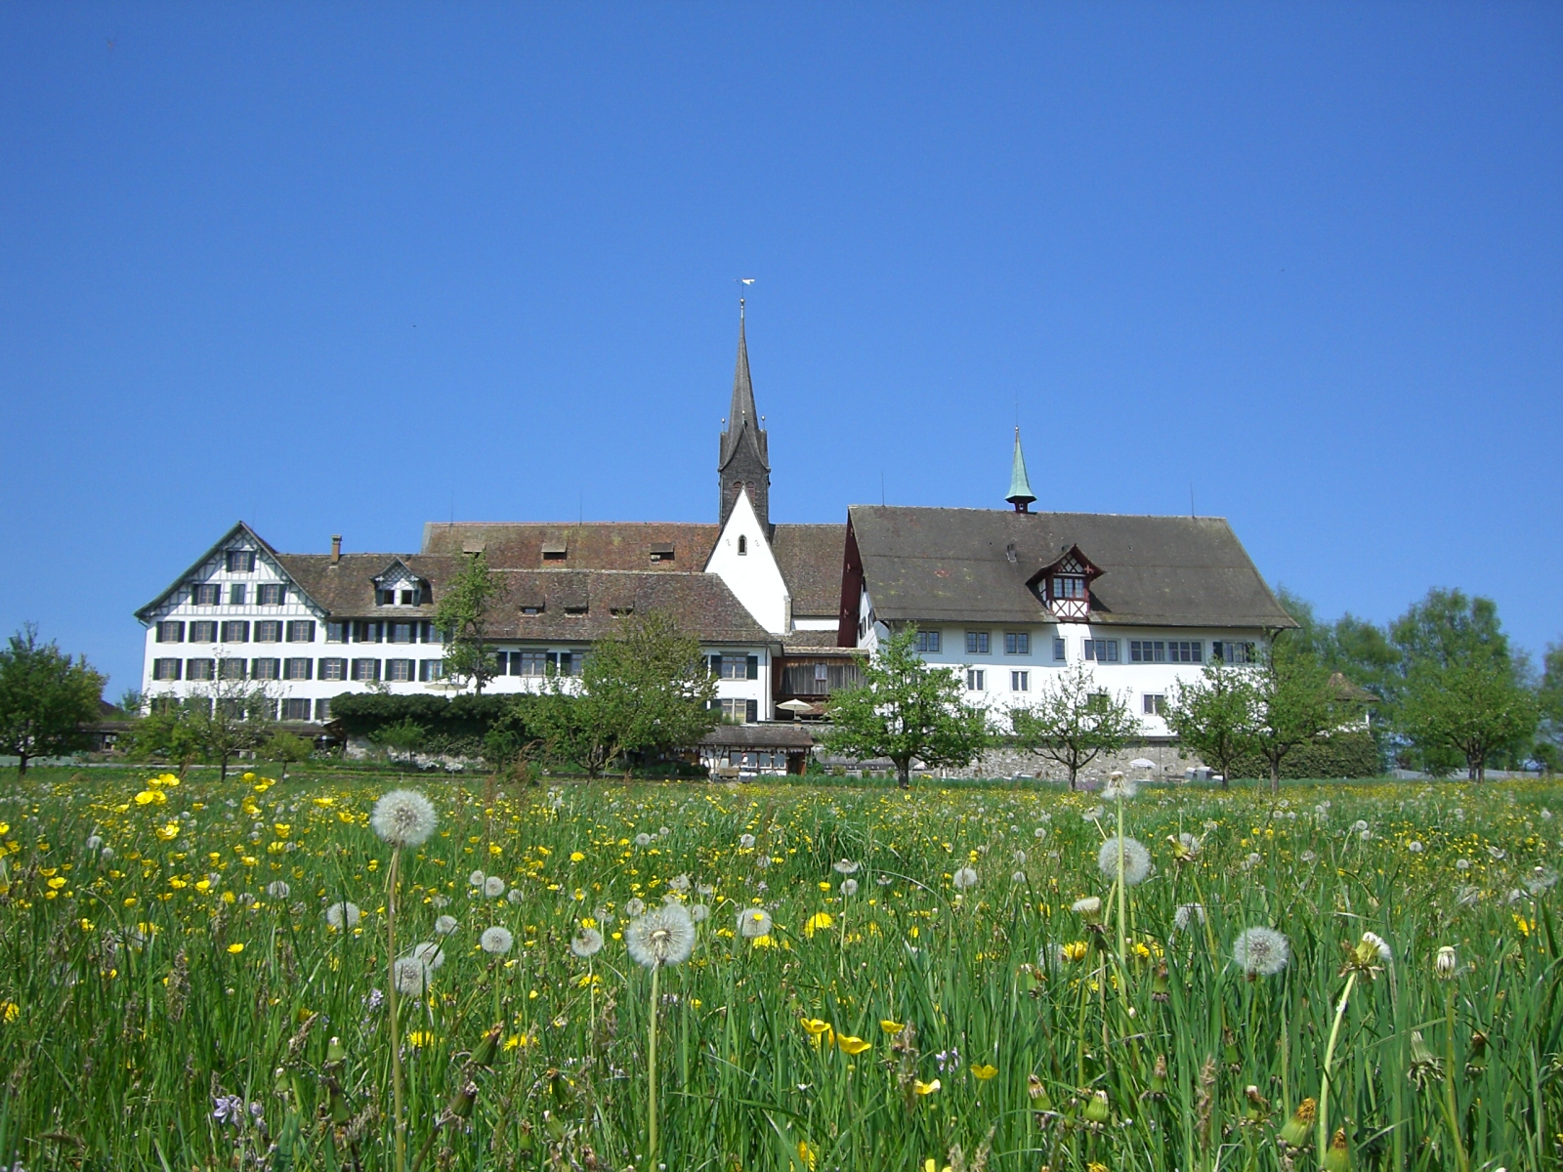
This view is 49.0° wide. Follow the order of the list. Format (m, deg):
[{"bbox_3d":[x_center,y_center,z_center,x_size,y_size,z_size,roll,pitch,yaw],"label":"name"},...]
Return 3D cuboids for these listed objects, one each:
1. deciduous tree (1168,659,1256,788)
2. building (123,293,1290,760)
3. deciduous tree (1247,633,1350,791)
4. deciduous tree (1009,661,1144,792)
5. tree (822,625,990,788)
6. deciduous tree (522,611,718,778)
[{"bbox_3d":[22.611,7.215,89.623,5.103,6.781,4.848,0,-11,0],"label":"deciduous tree"},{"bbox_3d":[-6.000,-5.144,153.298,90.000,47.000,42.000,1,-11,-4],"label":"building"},{"bbox_3d":[25.845,6.341,85.749,5.126,8.089,5.126,0,-11,0],"label":"deciduous tree"},{"bbox_3d":[14.824,7.064,86.608,6.534,6.614,6.207,0,-11,0],"label":"deciduous tree"},{"bbox_3d":[6.123,5.995,84.758,8.324,8.183,7.908,0,-11,0],"label":"tree"},{"bbox_3d":[-9.197,6.225,97.903,11.218,9.745,10.096,0,-11,0],"label":"deciduous tree"}]

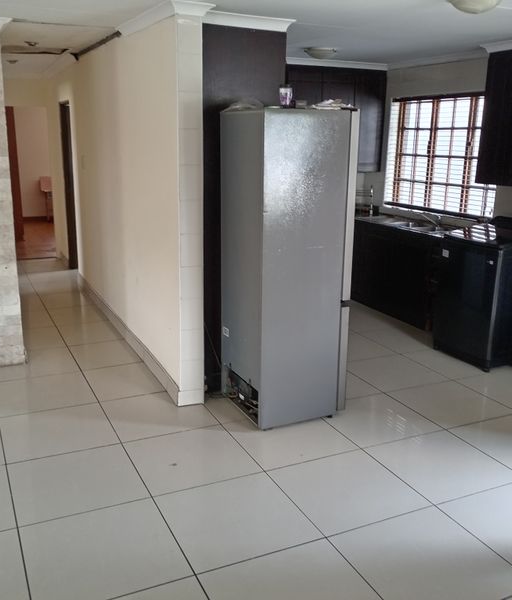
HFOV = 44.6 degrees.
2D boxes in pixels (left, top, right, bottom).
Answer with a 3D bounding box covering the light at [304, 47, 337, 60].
[{"bbox_3d":[0.539,-2.056,5.220,0.275,0.090,0.275,1,15,0],"label":"light"}]

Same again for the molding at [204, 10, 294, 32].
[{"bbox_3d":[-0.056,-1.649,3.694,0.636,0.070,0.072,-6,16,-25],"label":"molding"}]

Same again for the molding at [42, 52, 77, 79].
[{"bbox_3d":[-2.250,-2.620,7.029,0.085,0.088,2.100,-6,16,-25],"label":"molding"}]

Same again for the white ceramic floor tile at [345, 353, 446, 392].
[{"bbox_3d":[1.020,0.544,4.627,0.597,0.012,0.597,-6,16,-25],"label":"white ceramic floor tile"}]

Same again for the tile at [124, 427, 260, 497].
[{"bbox_3d":[-0.349,0.847,3.351,0.597,0.012,0.597,-6,16,-25],"label":"tile"}]

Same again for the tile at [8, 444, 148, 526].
[{"bbox_3d":[-0.896,0.902,3.106,0.600,0.010,0.600,-6,16,-25],"label":"tile"}]

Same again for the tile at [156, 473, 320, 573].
[{"bbox_3d":[-0.096,0.987,2.829,0.600,0.012,0.600,-6,16,-25],"label":"tile"}]

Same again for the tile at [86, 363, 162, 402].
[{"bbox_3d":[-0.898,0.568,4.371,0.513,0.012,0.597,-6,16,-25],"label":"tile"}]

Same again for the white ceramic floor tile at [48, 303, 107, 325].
[{"bbox_3d":[-1.687,0.153,5.949,0.486,0.012,0.600,-6,16,-25],"label":"white ceramic floor tile"}]

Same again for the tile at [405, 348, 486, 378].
[{"bbox_3d":[1.559,0.490,4.884,0.600,0.010,0.600,-6,16,-25],"label":"tile"}]

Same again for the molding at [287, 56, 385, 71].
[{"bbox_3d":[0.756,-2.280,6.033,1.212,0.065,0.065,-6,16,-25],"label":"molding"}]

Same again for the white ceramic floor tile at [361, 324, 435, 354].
[{"bbox_3d":[1.303,0.350,5.408,0.600,0.010,0.600,-6,16,-25],"label":"white ceramic floor tile"}]

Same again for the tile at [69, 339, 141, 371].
[{"bbox_3d":[-1.185,0.435,4.900,0.462,0.010,0.600,-6,16,-25],"label":"tile"}]

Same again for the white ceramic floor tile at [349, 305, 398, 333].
[{"bbox_3d":[1.046,0.210,5.932,0.600,0.010,0.600,-6,16,-25],"label":"white ceramic floor tile"}]

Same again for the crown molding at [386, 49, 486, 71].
[{"bbox_3d":[1.700,-2.234,5.806,0.080,0.080,1.500,-6,16,-25],"label":"crown molding"}]

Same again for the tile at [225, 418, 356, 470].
[{"bbox_3d":[0.192,0.793,3.603,0.597,0.012,0.597,-6,16,-25],"label":"tile"}]

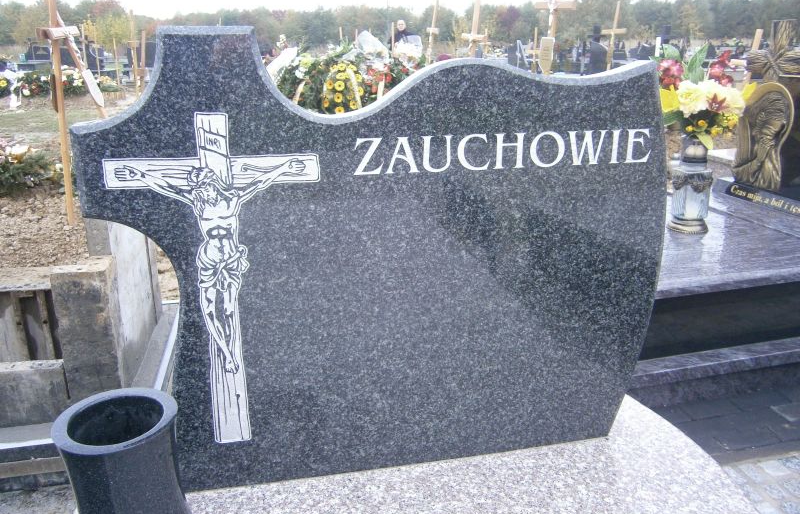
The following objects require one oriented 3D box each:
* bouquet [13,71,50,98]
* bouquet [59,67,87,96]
[{"bbox_3d":[-6.255,-2.930,10.200,0.600,0.410,0.470,-6,22,-19],"label":"bouquet"},{"bbox_3d":[-5.560,-2.990,10.300,0.550,0.450,0.450,-6,22,-19],"label":"bouquet"}]

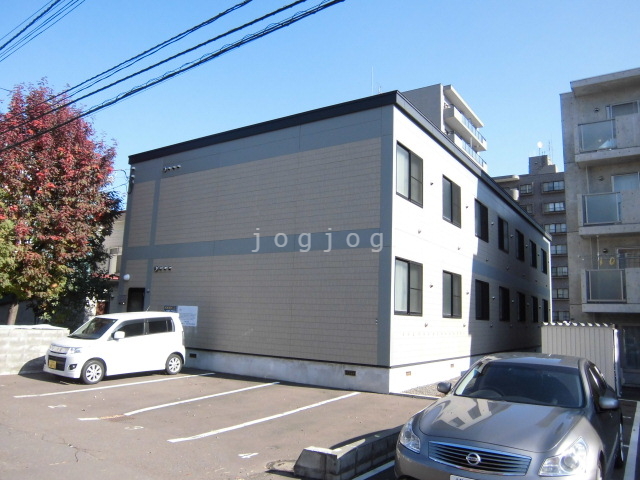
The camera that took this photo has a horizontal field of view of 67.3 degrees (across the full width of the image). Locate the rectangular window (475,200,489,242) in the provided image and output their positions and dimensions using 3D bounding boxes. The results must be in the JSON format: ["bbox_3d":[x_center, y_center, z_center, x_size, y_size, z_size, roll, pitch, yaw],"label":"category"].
[{"bbox_3d":[5.786,-0.641,17.203,0.100,1.340,1.660,-4,-11,34],"label":"rectangular window"}]

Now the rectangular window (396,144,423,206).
[{"bbox_3d":[2.248,-1.595,12.005,0.100,1.340,1.660,-4,-11,34],"label":"rectangular window"}]

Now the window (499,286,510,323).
[{"bbox_3d":[7.442,2.610,19.363,0.100,1.340,1.660,-4,-11,34],"label":"window"}]

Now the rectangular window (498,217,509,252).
[{"bbox_3d":[7.880,-0.188,20.690,0.100,1.385,1.670,-4,-11,34],"label":"rectangular window"}]

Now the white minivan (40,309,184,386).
[{"bbox_3d":[-5.260,2.755,12.650,1.475,1.660,3.395,-4,-10,33],"label":"white minivan"}]

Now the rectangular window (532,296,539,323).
[{"bbox_3d":[10.979,3.569,24.560,0.100,1.340,1.660,-4,-11,34],"label":"rectangular window"}]

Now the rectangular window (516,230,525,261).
[{"bbox_3d":[9.697,0.306,23.332,0.100,1.385,1.670,-4,-11,34],"label":"rectangular window"}]

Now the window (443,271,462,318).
[{"bbox_3d":[4.089,1.724,14.889,0.100,1.385,1.670,-4,-11,34],"label":"window"}]

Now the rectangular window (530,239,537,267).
[{"bbox_3d":[11.546,0.808,26.019,0.100,1.385,1.670,-4,-11,34],"label":"rectangular window"}]

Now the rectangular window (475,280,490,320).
[{"bbox_3d":[5.935,2.226,17.573,0.100,1.385,1.670,-4,-11,34],"label":"rectangular window"}]

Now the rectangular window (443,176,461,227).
[{"bbox_3d":[4.017,-1.115,14.603,0.100,1.340,1.660,-4,-11,34],"label":"rectangular window"}]

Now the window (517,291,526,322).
[{"bbox_3d":[9.211,3.090,21.962,0.100,1.340,1.660,-4,-11,34],"label":"window"}]

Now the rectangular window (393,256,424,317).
[{"bbox_3d":[2.136,1.158,11.568,0.100,1.340,1.660,-4,-11,34],"label":"rectangular window"}]

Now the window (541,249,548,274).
[{"bbox_3d":[13.392,1.309,28.703,0.100,1.385,1.670,-4,-11,34],"label":"window"}]

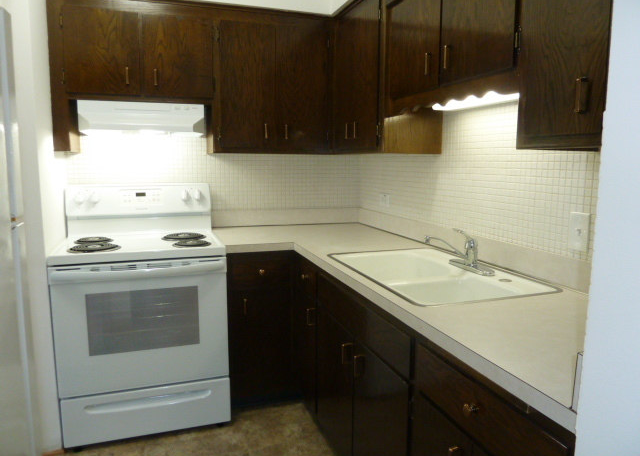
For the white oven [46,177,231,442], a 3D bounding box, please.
[{"bbox_3d":[-0.916,0.379,2.451,0.754,1.193,0.712,-3,9,-19],"label":"white oven"}]

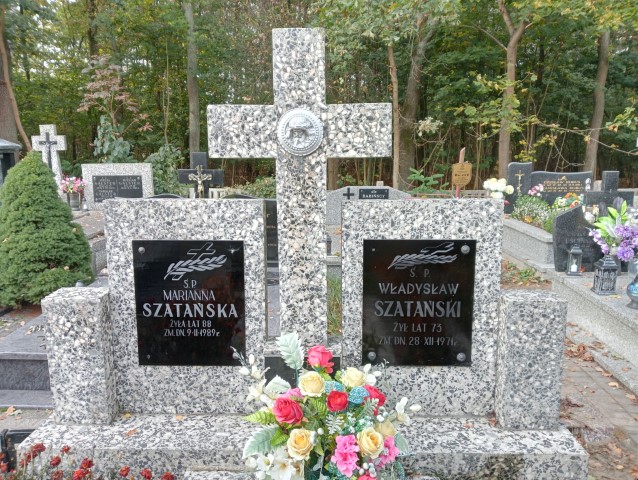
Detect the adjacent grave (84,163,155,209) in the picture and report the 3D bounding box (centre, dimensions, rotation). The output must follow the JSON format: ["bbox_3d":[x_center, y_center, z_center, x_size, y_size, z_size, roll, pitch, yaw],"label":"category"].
[{"bbox_3d":[-2.877,-0.767,7.469,0.985,0.675,0.150,-1,8,-4],"label":"adjacent grave"}]

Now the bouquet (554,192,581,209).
[{"bbox_3d":[4.145,-0.641,8.600,0.460,0.310,0.340,1,8,6],"label":"bouquet"}]

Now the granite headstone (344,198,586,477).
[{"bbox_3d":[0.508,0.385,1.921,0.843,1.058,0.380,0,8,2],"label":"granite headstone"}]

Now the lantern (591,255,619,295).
[{"bbox_3d":[2.257,0.259,4.067,0.140,0.290,0.140,1,8,6],"label":"lantern"}]

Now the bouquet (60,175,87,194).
[{"bbox_3d":[-3.469,-0.784,7.300,0.320,0.280,0.280,0,8,0],"label":"bouquet"}]

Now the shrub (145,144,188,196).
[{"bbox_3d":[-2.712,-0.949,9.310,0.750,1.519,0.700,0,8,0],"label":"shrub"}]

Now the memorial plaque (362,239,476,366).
[{"bbox_3d":[0.378,0.248,1.958,0.420,0.495,0.020,0,8,2],"label":"memorial plaque"}]

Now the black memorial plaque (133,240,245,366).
[{"bbox_3d":[-0.496,0.249,1.985,0.424,0.495,0.020,0,8,2],"label":"black memorial plaque"}]

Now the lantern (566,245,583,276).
[{"bbox_3d":[2.323,0.179,4.673,0.110,0.270,0.110,1,8,6],"label":"lantern"}]

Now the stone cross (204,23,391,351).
[{"bbox_3d":[-0.074,-0.194,2.164,0.734,1.284,0.130,0,9,1],"label":"stone cross"}]

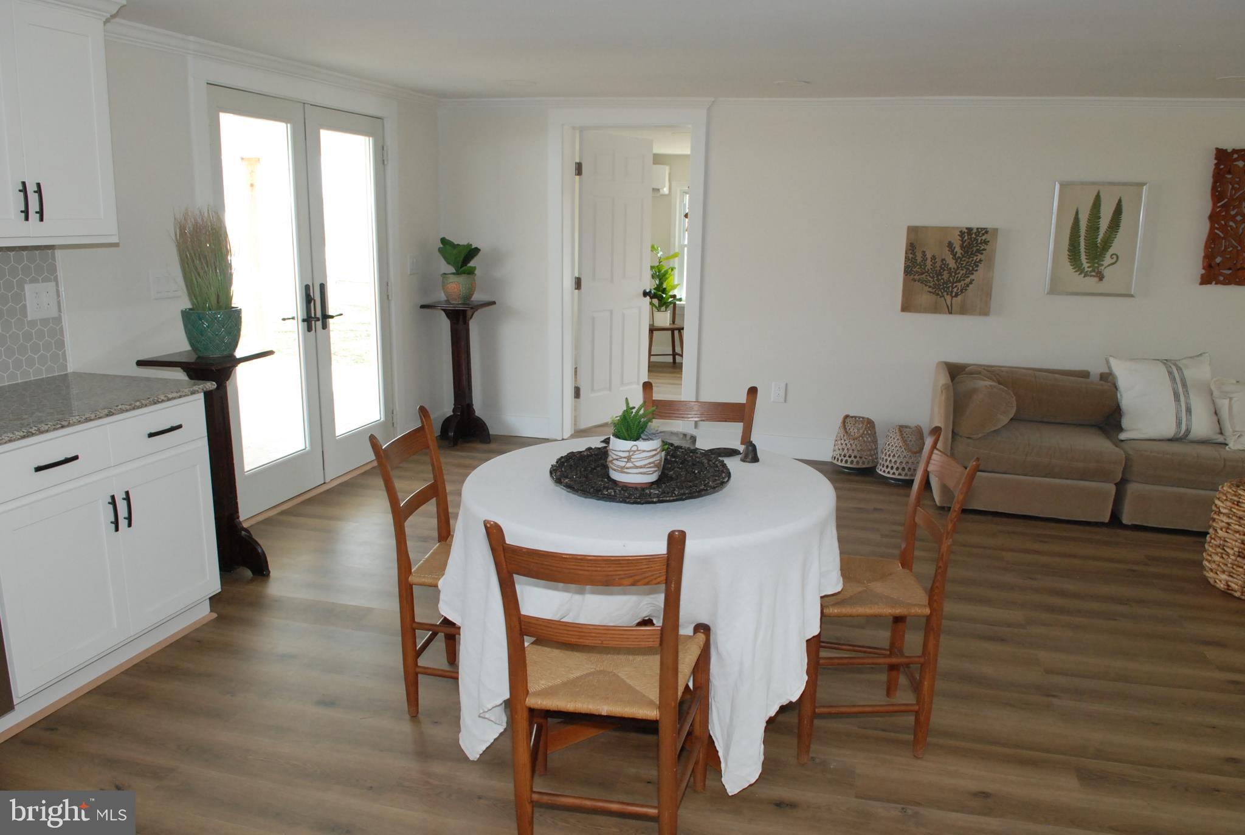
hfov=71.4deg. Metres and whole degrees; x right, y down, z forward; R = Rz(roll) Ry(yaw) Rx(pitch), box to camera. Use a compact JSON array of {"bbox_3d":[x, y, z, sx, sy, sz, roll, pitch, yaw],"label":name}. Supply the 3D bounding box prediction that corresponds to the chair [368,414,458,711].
[{"bbox_3d":[-0.478,0.457,2.712,0.490,0.885,0.460,3,13,9],"label":"chair"}]

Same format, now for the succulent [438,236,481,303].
[{"bbox_3d":[-1.096,-0.975,5.755,0.265,0.420,0.250,4,13,14],"label":"succulent"}]

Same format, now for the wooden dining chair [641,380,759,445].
[{"bbox_3d":[0.238,0.356,3.174,0.470,0.890,0.450,4,13,11],"label":"wooden dining chair"}]

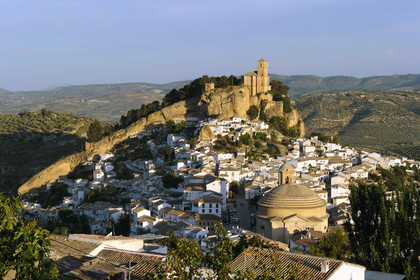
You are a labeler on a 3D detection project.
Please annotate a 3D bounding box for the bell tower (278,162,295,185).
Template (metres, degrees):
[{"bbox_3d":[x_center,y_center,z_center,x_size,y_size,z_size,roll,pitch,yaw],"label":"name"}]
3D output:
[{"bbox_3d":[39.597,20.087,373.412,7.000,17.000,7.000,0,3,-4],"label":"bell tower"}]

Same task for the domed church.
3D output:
[{"bbox_3d":[39.803,29.865,352.939,35.500,34.167,49.000,0,3,-1],"label":"domed church"}]

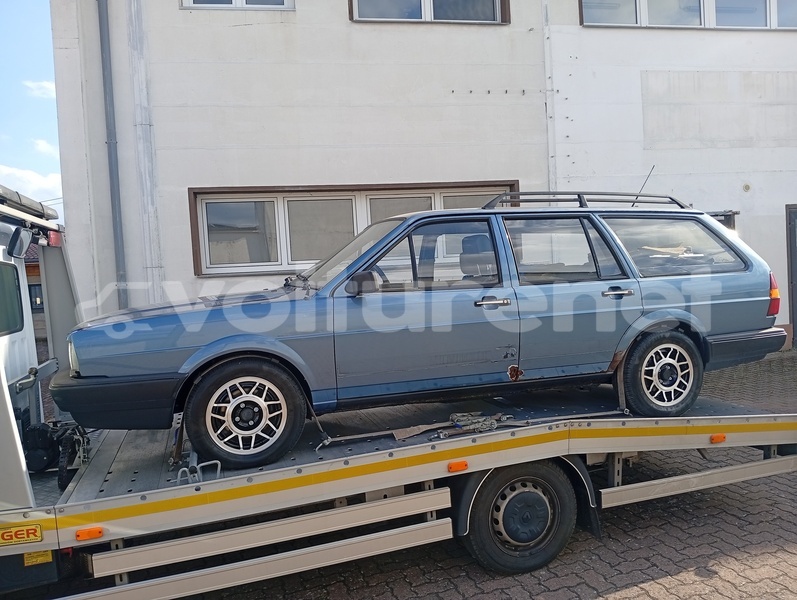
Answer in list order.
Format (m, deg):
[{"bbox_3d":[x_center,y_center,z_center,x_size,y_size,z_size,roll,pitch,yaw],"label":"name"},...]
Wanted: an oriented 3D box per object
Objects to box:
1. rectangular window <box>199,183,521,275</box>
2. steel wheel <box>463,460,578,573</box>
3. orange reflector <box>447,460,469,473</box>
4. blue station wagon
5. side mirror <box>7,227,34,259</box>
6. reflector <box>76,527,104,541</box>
[{"bbox_3d":[-0.515,-1.070,9.130,4.800,1.240,0.150,-3,2,-10],"label":"rectangular window"},{"bbox_3d":[0.670,1.182,3.505,0.675,0.660,0.220,-5,2,-18],"label":"steel wheel"},{"bbox_3d":[0.310,0.856,3.197,0.101,0.041,0.020,-5,2,-18],"label":"orange reflector"},{"bbox_3d":[0.290,0.073,4.258,4.545,1.450,1.710,-2,2,-18],"label":"blue station wagon"},{"bbox_3d":[-2.126,-0.322,3.500,0.050,0.160,0.230,18,-5,-18],"label":"side mirror"},{"bbox_3d":[-1.317,0.999,2.660,0.101,0.041,0.020,-5,2,-18],"label":"reflector"}]

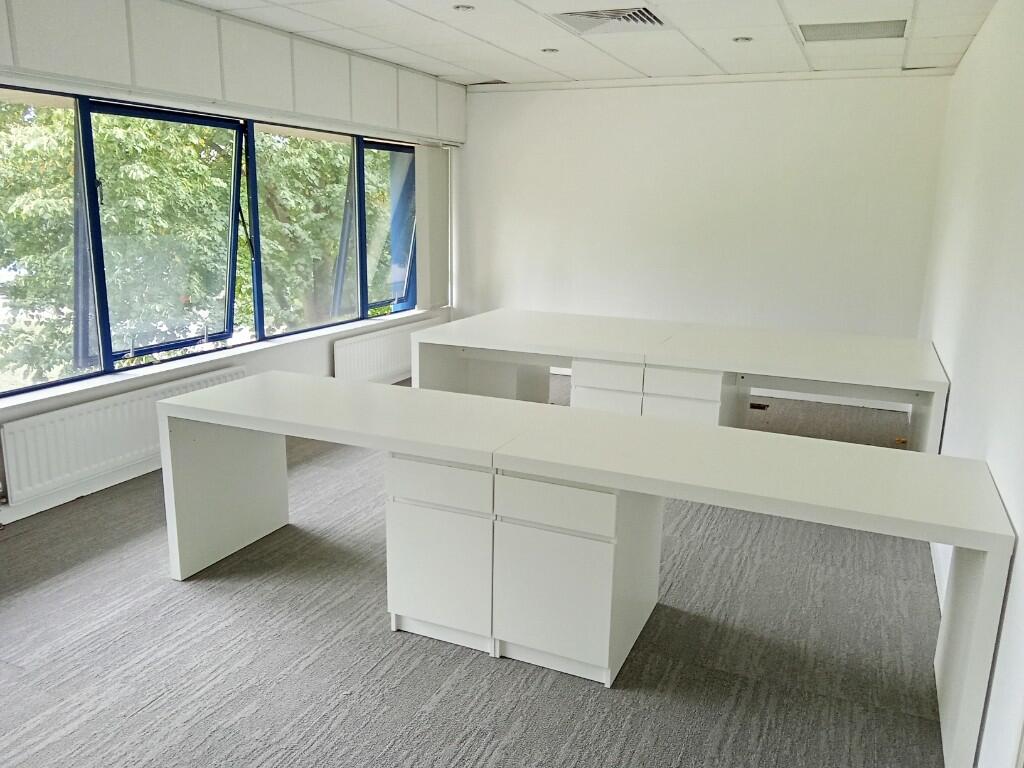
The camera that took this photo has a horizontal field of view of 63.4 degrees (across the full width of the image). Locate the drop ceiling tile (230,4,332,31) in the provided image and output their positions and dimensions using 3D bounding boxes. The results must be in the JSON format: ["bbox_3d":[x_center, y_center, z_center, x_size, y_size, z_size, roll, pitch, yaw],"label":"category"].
[{"bbox_3d":[-1.253,-2.039,4.622,0.407,0.020,0.600,6,13,22],"label":"drop ceiling tile"}]

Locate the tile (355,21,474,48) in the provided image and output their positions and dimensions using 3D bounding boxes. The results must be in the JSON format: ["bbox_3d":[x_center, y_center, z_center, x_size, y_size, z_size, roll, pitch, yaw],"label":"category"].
[{"bbox_3d":[-0.554,-2.101,4.969,0.600,0.020,0.600,6,13,22],"label":"tile"}]

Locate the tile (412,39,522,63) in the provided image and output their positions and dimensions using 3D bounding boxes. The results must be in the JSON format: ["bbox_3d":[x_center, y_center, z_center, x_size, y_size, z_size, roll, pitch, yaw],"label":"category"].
[{"bbox_3d":[-0.314,-2.220,5.521,0.599,0.020,0.610,7,14,23],"label":"tile"}]

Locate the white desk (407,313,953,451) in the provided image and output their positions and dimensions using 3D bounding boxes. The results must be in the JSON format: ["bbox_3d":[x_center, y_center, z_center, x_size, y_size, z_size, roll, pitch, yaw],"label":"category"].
[{"bbox_3d":[0.967,0.065,4.996,2.812,0.724,1.363,7,14,23],"label":"white desk"}]

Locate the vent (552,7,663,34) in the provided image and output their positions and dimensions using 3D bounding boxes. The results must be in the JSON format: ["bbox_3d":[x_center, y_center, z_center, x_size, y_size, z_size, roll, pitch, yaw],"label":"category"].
[{"bbox_3d":[0.542,-1.966,4.505,0.557,0.030,0.597,7,14,23],"label":"vent"}]

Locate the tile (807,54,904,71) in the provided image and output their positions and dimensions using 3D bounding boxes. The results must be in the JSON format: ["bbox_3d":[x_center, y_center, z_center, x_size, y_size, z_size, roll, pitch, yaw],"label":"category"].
[{"bbox_3d":[2.348,-2.190,5.643,0.600,0.020,0.535,6,13,22],"label":"tile"}]

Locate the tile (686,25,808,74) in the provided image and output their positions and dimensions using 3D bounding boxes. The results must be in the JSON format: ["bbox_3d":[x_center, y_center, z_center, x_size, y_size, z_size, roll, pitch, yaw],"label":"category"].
[{"bbox_3d":[1.560,-2.140,5.338,0.599,0.020,1.746,7,14,23],"label":"tile"}]

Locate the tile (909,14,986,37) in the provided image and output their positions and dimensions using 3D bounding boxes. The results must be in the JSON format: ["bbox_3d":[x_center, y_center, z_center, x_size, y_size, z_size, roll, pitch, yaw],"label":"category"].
[{"bbox_3d":[2.321,-1.919,4.414,0.343,0.020,0.600,6,13,22],"label":"tile"}]

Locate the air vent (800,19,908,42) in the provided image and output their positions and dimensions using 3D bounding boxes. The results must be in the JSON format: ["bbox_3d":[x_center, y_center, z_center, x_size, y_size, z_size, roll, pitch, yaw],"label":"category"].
[{"bbox_3d":[1.900,-1.966,4.622,0.565,0.025,0.530,6,13,22],"label":"air vent"}]

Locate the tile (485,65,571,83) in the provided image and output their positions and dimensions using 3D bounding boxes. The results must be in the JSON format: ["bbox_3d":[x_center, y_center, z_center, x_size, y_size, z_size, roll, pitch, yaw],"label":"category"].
[{"bbox_3d":[0.133,-2.433,6.535,0.600,0.020,0.585,6,13,22],"label":"tile"}]

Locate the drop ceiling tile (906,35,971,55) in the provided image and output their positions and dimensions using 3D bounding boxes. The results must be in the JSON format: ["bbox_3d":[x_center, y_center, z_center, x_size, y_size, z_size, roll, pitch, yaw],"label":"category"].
[{"bbox_3d":[2.558,-2.033,4.953,0.343,0.020,0.600,6,13,22],"label":"drop ceiling tile"}]

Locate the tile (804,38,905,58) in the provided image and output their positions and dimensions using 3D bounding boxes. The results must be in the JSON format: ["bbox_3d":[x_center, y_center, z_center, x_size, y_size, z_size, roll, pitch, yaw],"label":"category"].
[{"bbox_3d":[2.124,-2.082,5.133,0.600,0.020,0.600,6,13,22],"label":"tile"}]

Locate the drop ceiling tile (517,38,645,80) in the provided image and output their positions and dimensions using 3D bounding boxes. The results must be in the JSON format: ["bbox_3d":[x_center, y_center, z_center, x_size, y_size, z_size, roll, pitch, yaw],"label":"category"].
[{"bbox_3d":[0.472,-2.271,5.822,0.599,0.020,1.696,7,14,23],"label":"drop ceiling tile"}]

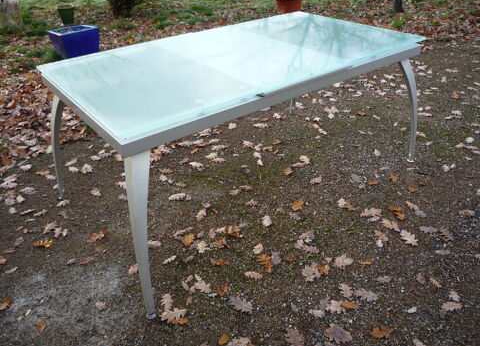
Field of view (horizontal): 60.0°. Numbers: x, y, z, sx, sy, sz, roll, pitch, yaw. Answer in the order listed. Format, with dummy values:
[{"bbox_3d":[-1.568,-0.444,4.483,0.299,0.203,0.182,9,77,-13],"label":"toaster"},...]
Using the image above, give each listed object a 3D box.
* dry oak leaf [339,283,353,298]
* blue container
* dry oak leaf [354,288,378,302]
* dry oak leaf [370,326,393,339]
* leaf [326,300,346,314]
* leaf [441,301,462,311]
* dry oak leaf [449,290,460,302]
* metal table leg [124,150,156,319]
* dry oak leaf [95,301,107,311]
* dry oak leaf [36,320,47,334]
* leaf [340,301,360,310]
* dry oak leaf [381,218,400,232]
[{"bbox_3d":[0.451,0.498,1.767,0.055,0.020,0.077,-10,34,-15],"label":"dry oak leaf"},{"bbox_3d":[-1.867,-1.474,4.745,0.431,0.300,0.286,-28,41,-36],"label":"blue container"},{"bbox_3d":[0.530,0.511,1.745,0.096,0.020,0.060,12,34,19],"label":"dry oak leaf"},{"bbox_3d":[0.543,0.611,1.593,0.088,0.018,0.050,-7,32,-10],"label":"dry oak leaf"},{"bbox_3d":[0.393,0.545,1.695,0.077,0.020,0.062,2,32,4],"label":"leaf"},{"bbox_3d":[0.856,0.541,1.686,0.090,0.025,0.050,0,32,1],"label":"leaf"},{"bbox_3d":[0.894,0.509,1.730,0.041,0.016,0.051,18,37,27],"label":"dry oak leaf"},{"bbox_3d":[-0.361,0.235,1.568,0.085,0.690,0.220,3,33,6],"label":"metal table leg"},{"bbox_3d":[-0.558,0.533,1.681,0.053,0.015,0.032,12,35,20],"label":"dry oak leaf"},{"bbox_3d":[-0.784,0.607,1.644,0.034,0.018,0.062,-16,35,-22],"label":"dry oak leaf"},{"bbox_3d":[0.454,0.542,1.708,0.080,0.016,0.036,8,33,15],"label":"leaf"},{"bbox_3d":[0.771,0.266,2.138,0.058,0.018,0.115,-16,35,-22],"label":"dry oak leaf"}]

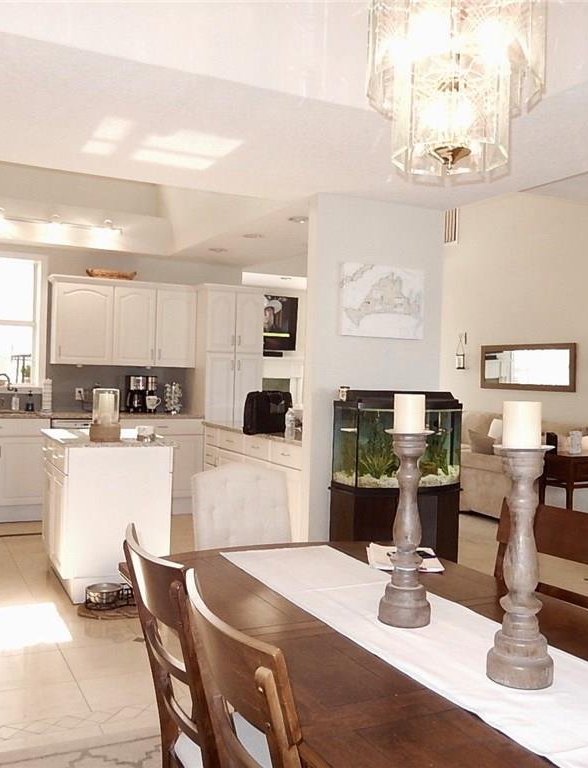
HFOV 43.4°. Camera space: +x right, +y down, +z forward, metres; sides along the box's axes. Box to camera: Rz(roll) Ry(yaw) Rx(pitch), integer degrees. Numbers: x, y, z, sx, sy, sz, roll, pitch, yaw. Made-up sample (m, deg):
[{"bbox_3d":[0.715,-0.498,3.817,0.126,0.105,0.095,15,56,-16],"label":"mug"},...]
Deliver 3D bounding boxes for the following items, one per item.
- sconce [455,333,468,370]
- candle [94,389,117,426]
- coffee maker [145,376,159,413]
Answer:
[{"bbox_3d":[2.464,-0.477,10.847,0.180,0.550,0.130,1,1,-26],"label":"sconce"},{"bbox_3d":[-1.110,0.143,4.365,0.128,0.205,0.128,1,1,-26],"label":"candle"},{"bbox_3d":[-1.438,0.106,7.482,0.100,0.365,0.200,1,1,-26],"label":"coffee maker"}]

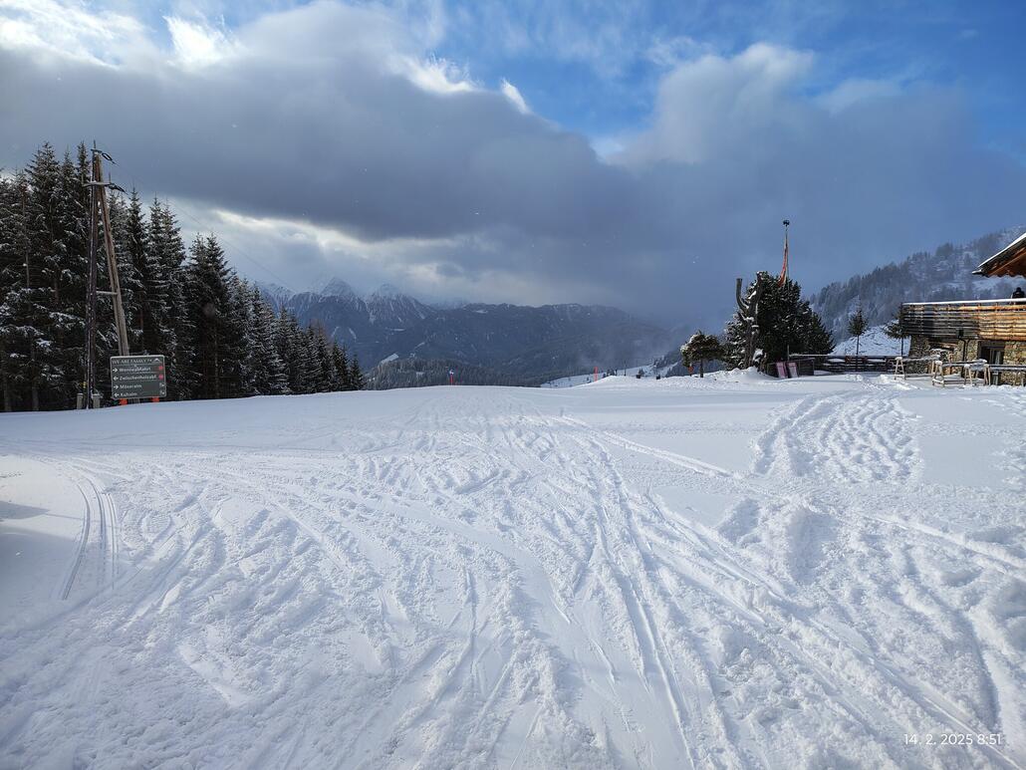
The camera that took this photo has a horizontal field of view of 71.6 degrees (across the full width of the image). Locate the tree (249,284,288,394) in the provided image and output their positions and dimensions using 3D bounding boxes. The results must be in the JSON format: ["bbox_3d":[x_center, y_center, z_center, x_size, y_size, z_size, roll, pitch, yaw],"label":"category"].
[{"bbox_3d":[-22.340,-4.140,65.000,3.600,10.200,3.600,0,2,0],"label":"tree"}]

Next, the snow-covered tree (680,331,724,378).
[{"bbox_3d":[11.673,-1.910,44.000,2.700,2.800,2.600,0,2,0],"label":"snow-covered tree"}]

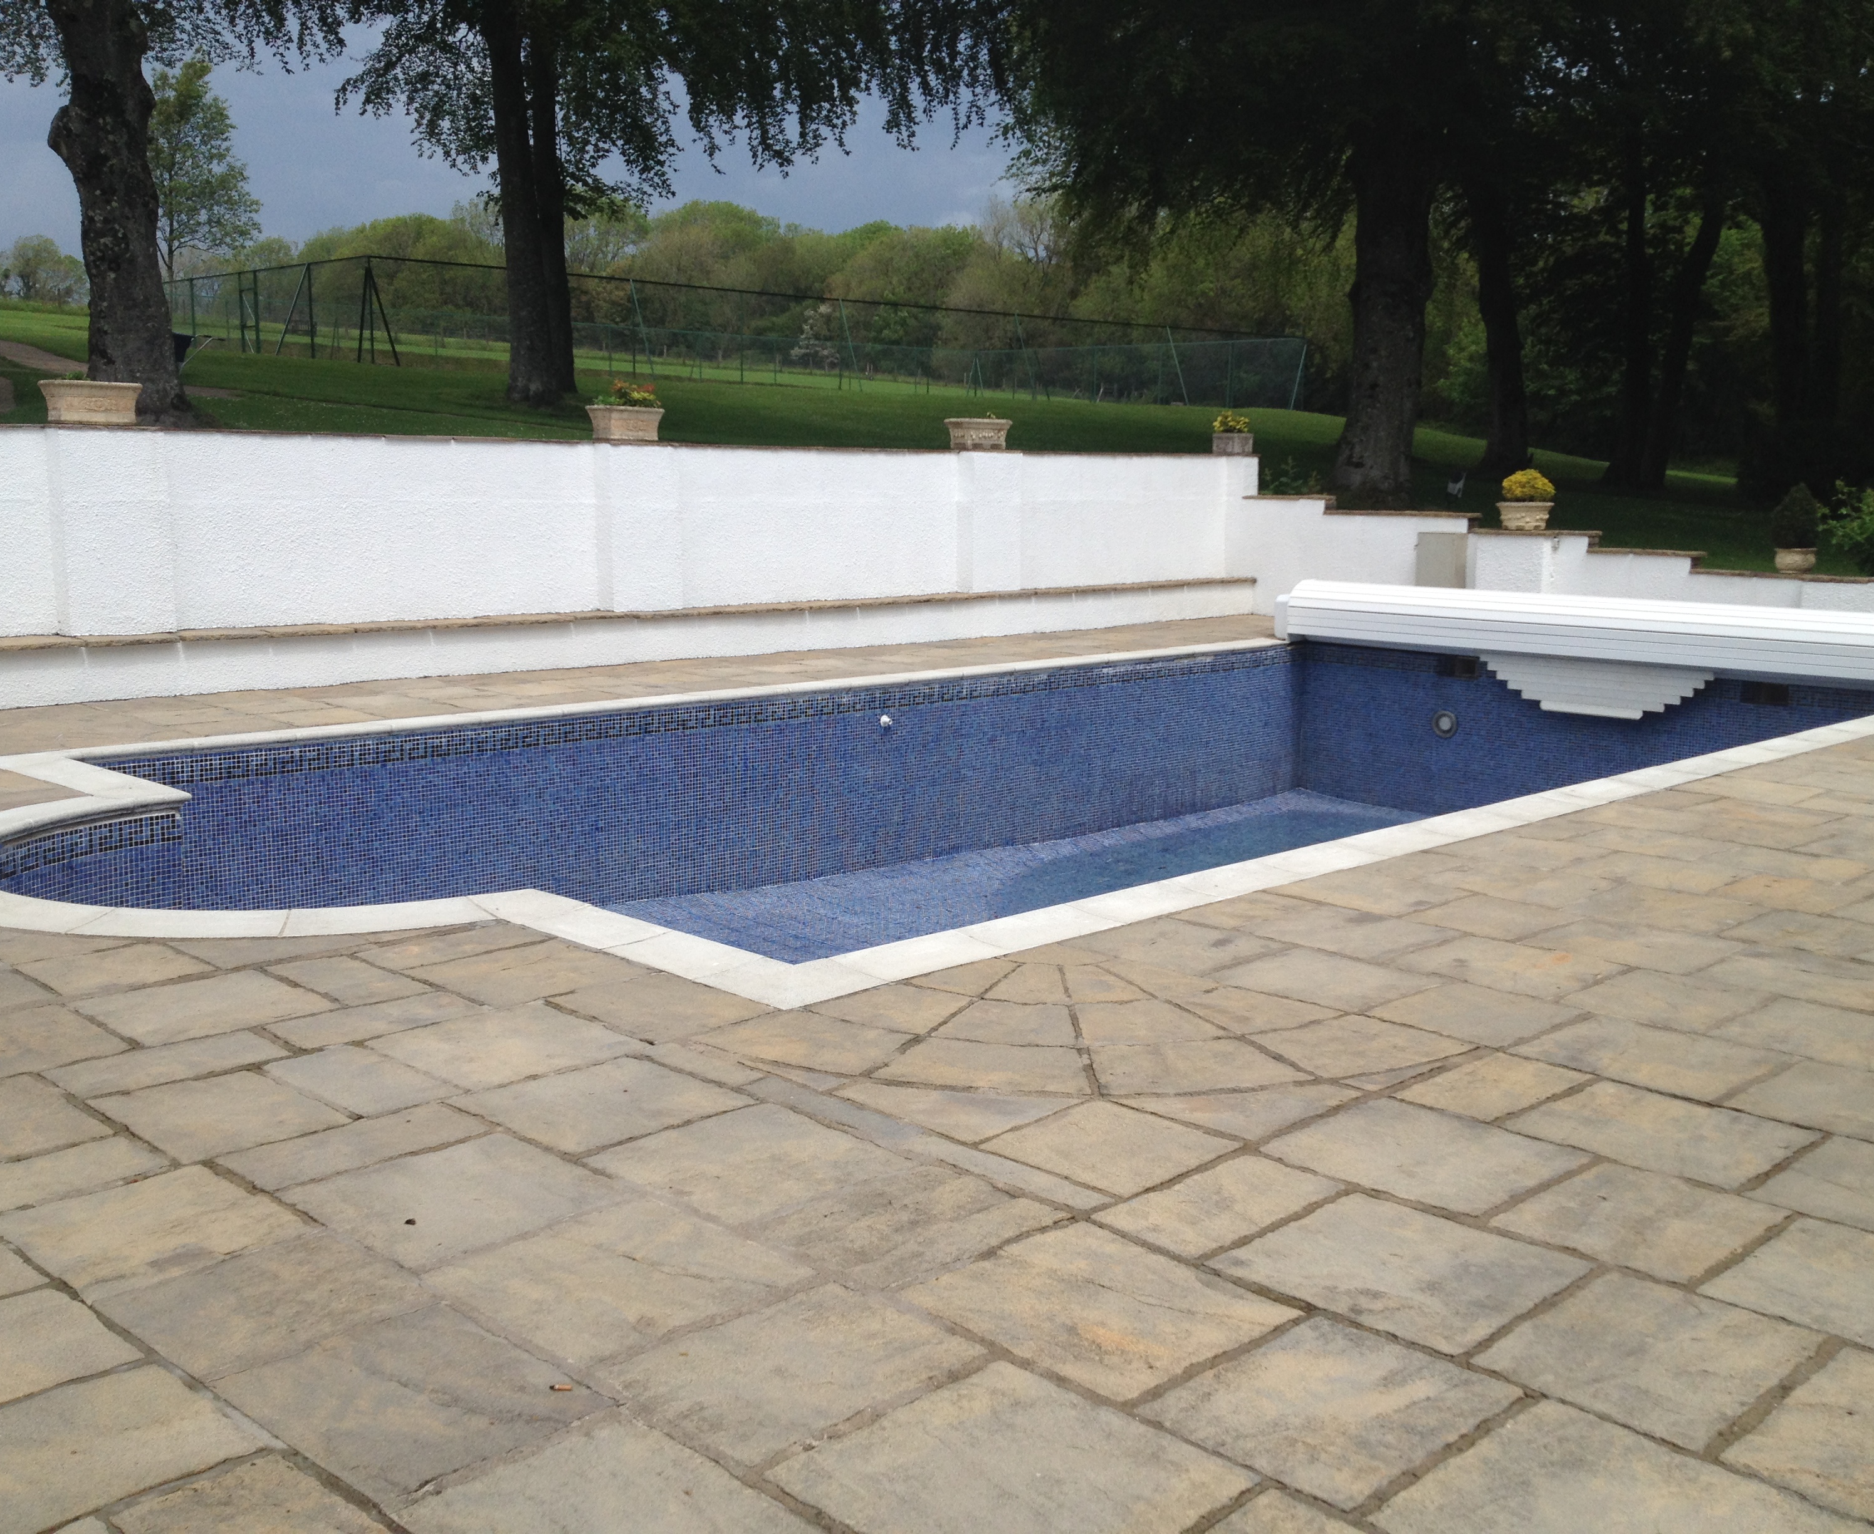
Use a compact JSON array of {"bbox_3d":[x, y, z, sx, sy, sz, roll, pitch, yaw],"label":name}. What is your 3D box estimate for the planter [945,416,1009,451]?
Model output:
[{"bbox_3d":[0.405,-3.239,20.170,0.330,0.285,0.610,8,11,41],"label":"planter"}]

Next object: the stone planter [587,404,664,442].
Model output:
[{"bbox_3d":[-2.546,-2.807,16.895,0.320,0.280,0.580,8,11,41],"label":"stone planter"}]

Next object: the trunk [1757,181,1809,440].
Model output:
[{"bbox_3d":[12.212,-6.504,29.722,0.680,3.801,0.680,1,8,0],"label":"trunk"}]

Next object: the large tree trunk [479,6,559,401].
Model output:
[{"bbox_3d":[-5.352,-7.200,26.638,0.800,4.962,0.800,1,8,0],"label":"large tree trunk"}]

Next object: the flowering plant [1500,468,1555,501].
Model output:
[{"bbox_3d":[5.550,-2.646,19.400,0.492,0.300,0.492,1,8,0],"label":"flowering plant"}]

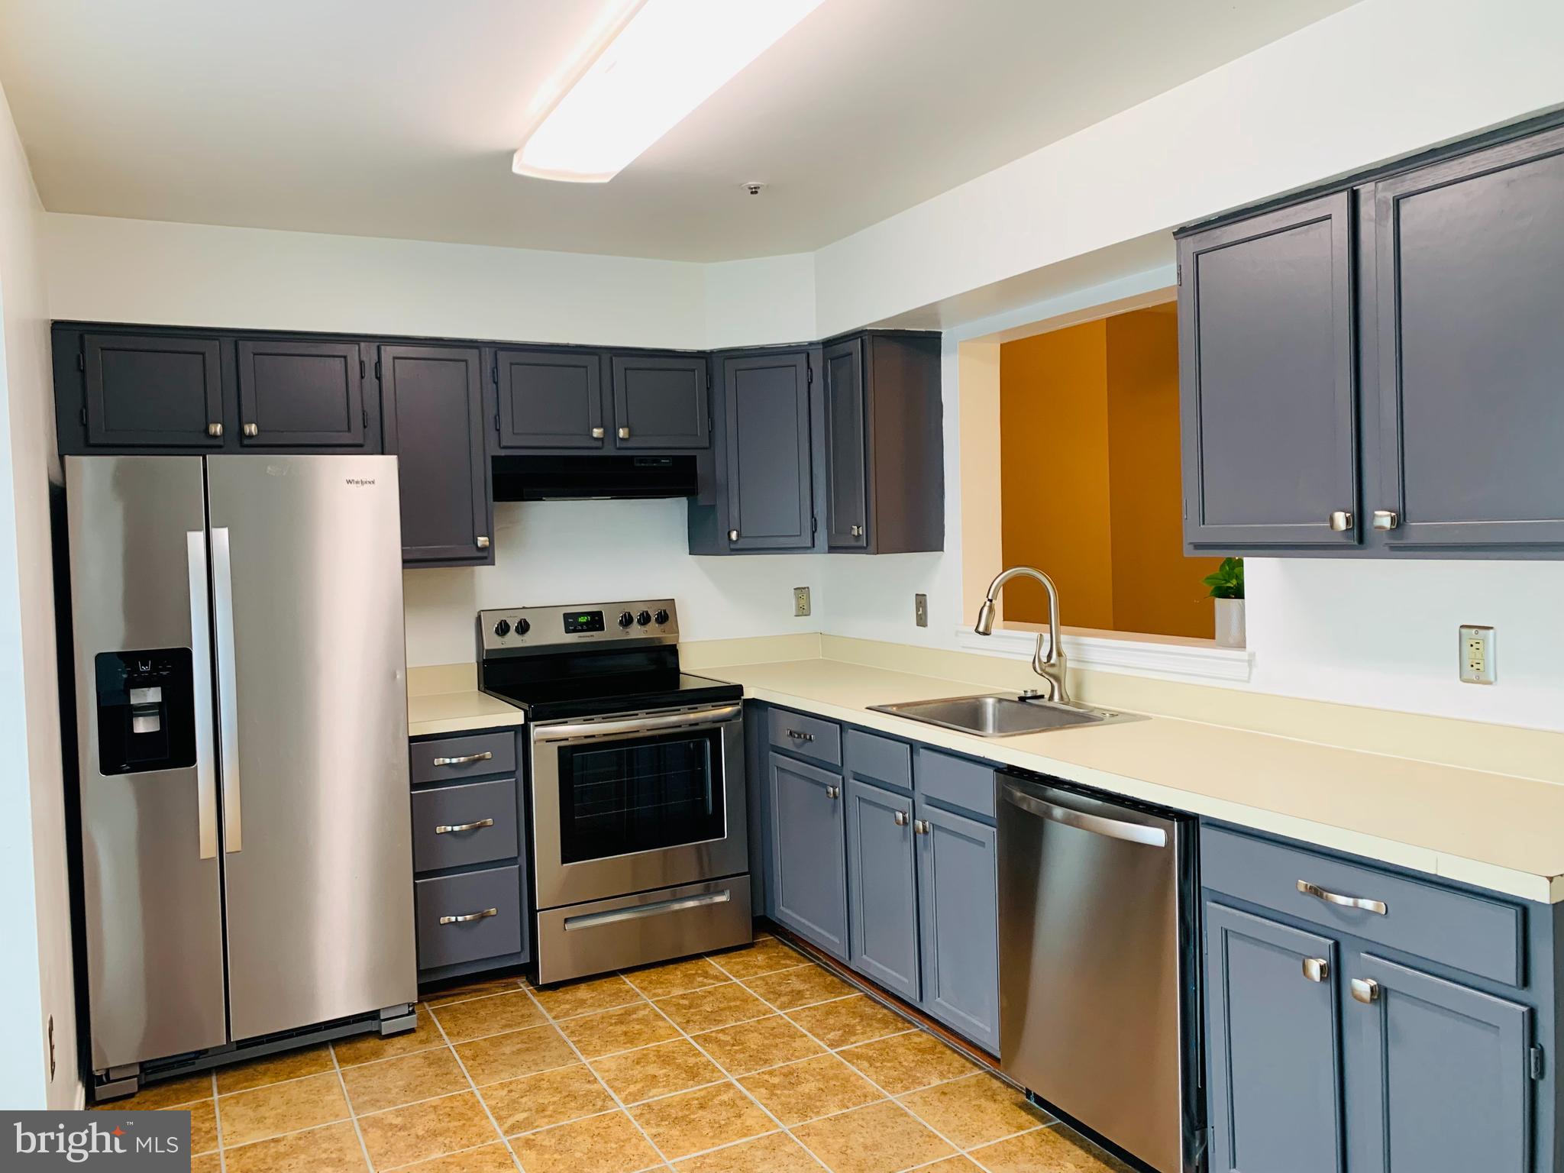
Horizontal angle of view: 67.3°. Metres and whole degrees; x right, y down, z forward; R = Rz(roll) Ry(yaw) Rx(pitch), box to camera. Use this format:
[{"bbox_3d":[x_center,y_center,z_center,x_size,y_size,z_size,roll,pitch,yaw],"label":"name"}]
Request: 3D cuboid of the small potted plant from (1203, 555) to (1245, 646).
[{"bbox_3d":[1.216,0.024,3.148,0.154,0.270,0.154,-3,3,-28],"label":"small potted plant"}]

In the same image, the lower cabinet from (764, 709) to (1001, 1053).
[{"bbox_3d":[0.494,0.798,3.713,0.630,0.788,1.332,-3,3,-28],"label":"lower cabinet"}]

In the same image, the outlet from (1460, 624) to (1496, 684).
[{"bbox_3d":[1.474,0.146,2.489,0.010,0.119,0.071,-3,3,-28],"label":"outlet"}]

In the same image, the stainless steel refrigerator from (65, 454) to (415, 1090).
[{"bbox_3d":[-1.632,0.490,3.580,0.833,1.710,0.826,-3,3,-28],"label":"stainless steel refrigerator"}]

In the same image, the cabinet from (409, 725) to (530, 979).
[{"bbox_3d":[-1.132,0.834,3.953,0.382,0.788,0.635,-3,3,-28],"label":"cabinet"}]

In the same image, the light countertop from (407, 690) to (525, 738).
[{"bbox_3d":[-1.141,0.420,3.942,0.386,0.041,0.628,-3,3,-28],"label":"light countertop"}]

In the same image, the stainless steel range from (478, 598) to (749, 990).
[{"bbox_3d":[-0.601,0.684,4.194,0.756,1.205,0.710,-3,3,-28],"label":"stainless steel range"}]

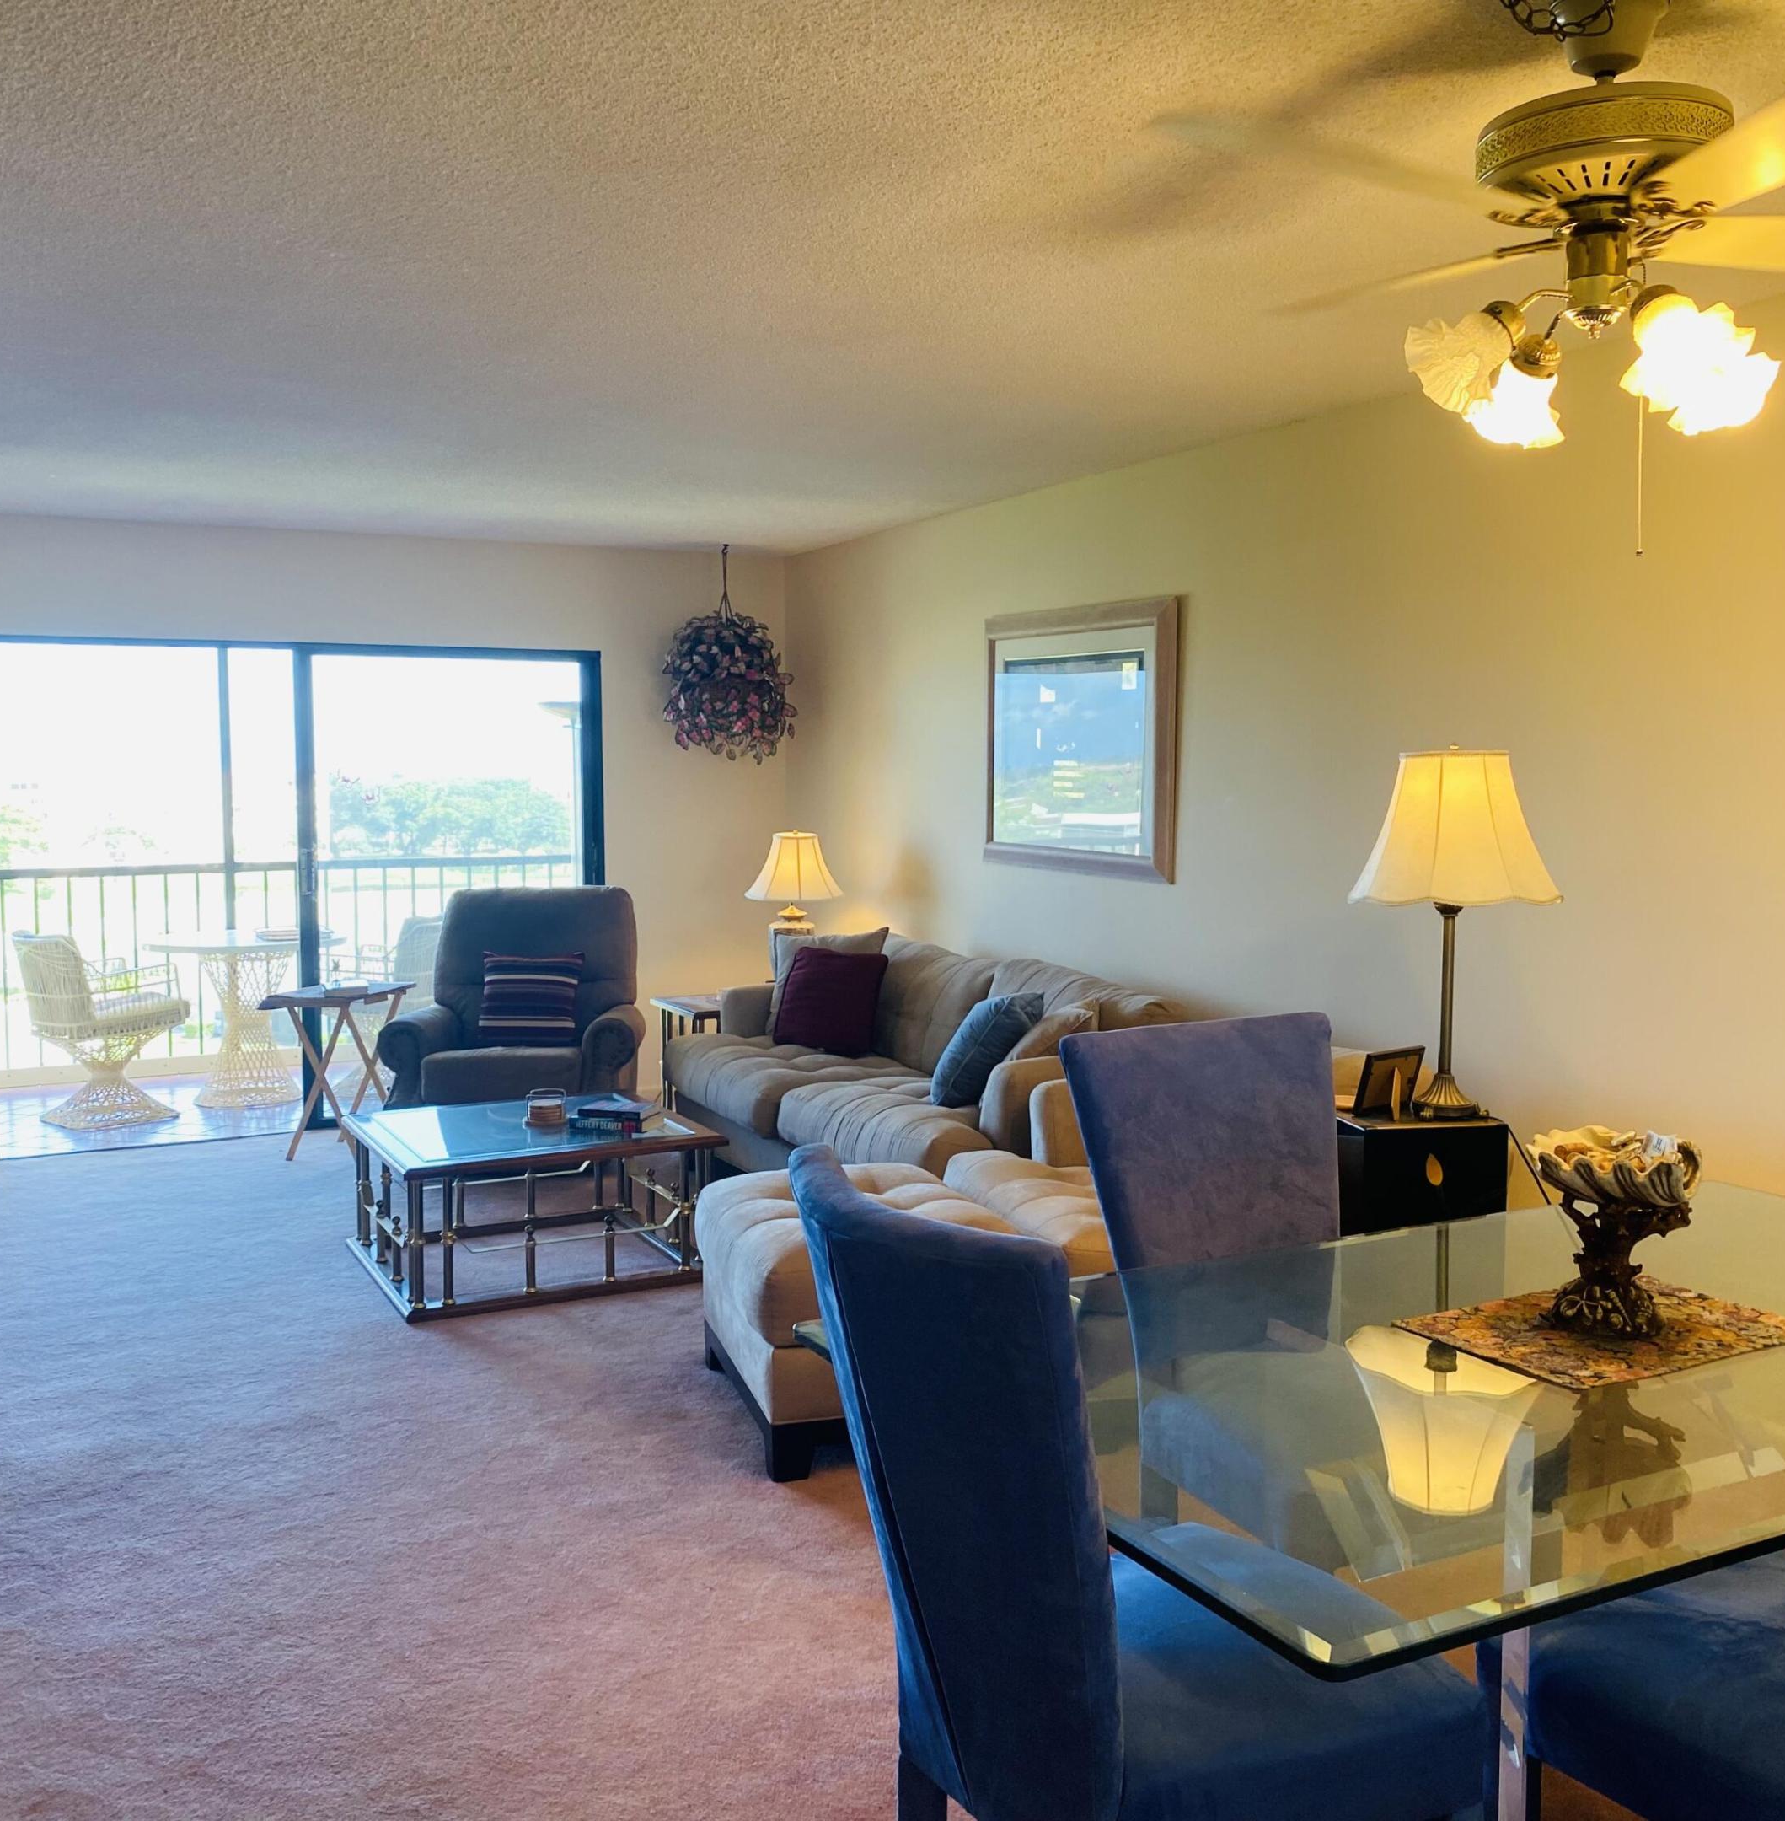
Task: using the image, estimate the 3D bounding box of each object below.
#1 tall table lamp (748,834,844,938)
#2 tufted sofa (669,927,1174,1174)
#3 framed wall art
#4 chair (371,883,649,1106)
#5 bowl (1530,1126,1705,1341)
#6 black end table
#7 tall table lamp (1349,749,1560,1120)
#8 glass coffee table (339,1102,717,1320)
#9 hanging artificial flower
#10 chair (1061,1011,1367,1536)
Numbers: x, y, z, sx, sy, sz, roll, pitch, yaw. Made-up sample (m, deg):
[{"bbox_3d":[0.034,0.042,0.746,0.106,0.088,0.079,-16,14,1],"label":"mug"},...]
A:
[{"bbox_3d":[-0.410,0.029,7.550,0.430,0.707,0.430,0,5,0],"label":"tall table lamp"},{"bbox_3d":[0.057,0.611,6.109,0.940,0.840,2.400,-2,5,-28],"label":"tufted sofa"},{"bbox_3d":[0.588,-0.552,5.968,0.040,0.860,1.200,-2,5,-25],"label":"framed wall art"},{"bbox_3d":[-1.386,0.453,6.817,0.910,1.040,0.920,0,5,-5],"label":"chair"},{"bbox_3d":[1.016,0.445,2.565,0.250,0.270,0.220,2,5,20],"label":"bowl"},{"bbox_3d":[1.069,0.818,3.909,0.330,0.780,0.360,-1,5,-12],"label":"black end table"},{"bbox_3d":[1.174,0.044,3.835,0.440,0.765,0.440,-2,5,-25],"label":"tall table lamp"},{"bbox_3d":[-1.100,0.868,5.533,0.930,0.420,0.930,-2,5,-25],"label":"glass coffee table"},{"bbox_3d":[-0.708,-1.091,7.773,0.600,0.925,0.580,0,5,0],"label":"hanging artificial flower"},{"bbox_3d":[0.672,0.752,3.047,0.530,1.050,0.620,-3,5,-29],"label":"chair"}]

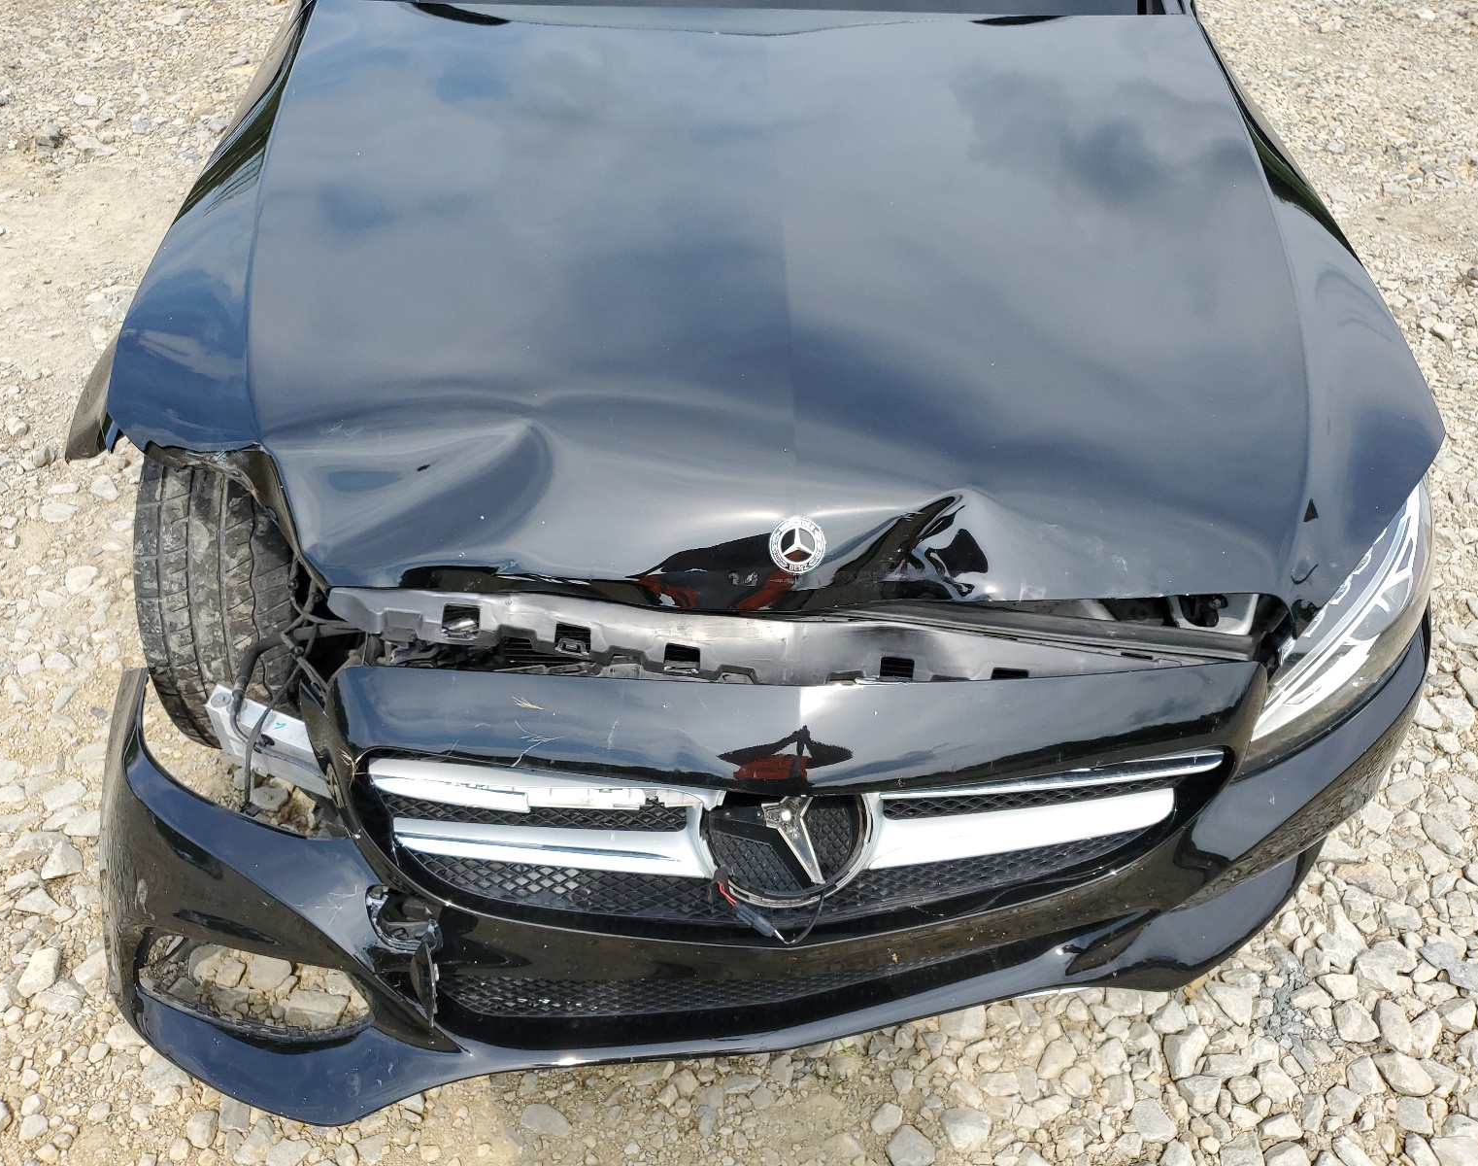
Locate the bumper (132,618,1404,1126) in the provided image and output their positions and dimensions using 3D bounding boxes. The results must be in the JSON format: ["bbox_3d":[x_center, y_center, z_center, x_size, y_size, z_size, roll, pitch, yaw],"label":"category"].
[{"bbox_3d":[0.030,0.267,1.452,1.800,0.570,0.550,-3,42,-3],"label":"bumper"}]

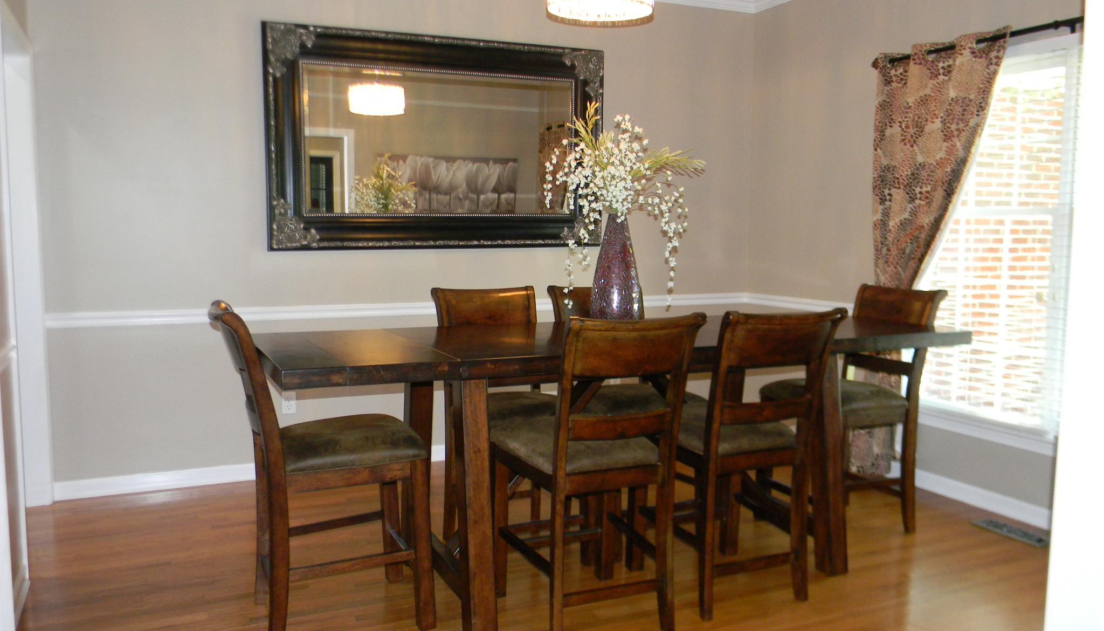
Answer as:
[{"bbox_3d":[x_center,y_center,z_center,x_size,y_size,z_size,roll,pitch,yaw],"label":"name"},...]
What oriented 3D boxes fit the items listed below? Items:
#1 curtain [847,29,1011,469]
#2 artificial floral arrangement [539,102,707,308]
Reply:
[{"bbox_3d":[1.837,-0.228,4.387,0.140,2.180,0.820,-2,6,-24],"label":"curtain"},{"bbox_3d":[0.238,-0.397,3.340,0.540,0.790,0.460,-2,6,-24],"label":"artificial floral arrangement"}]

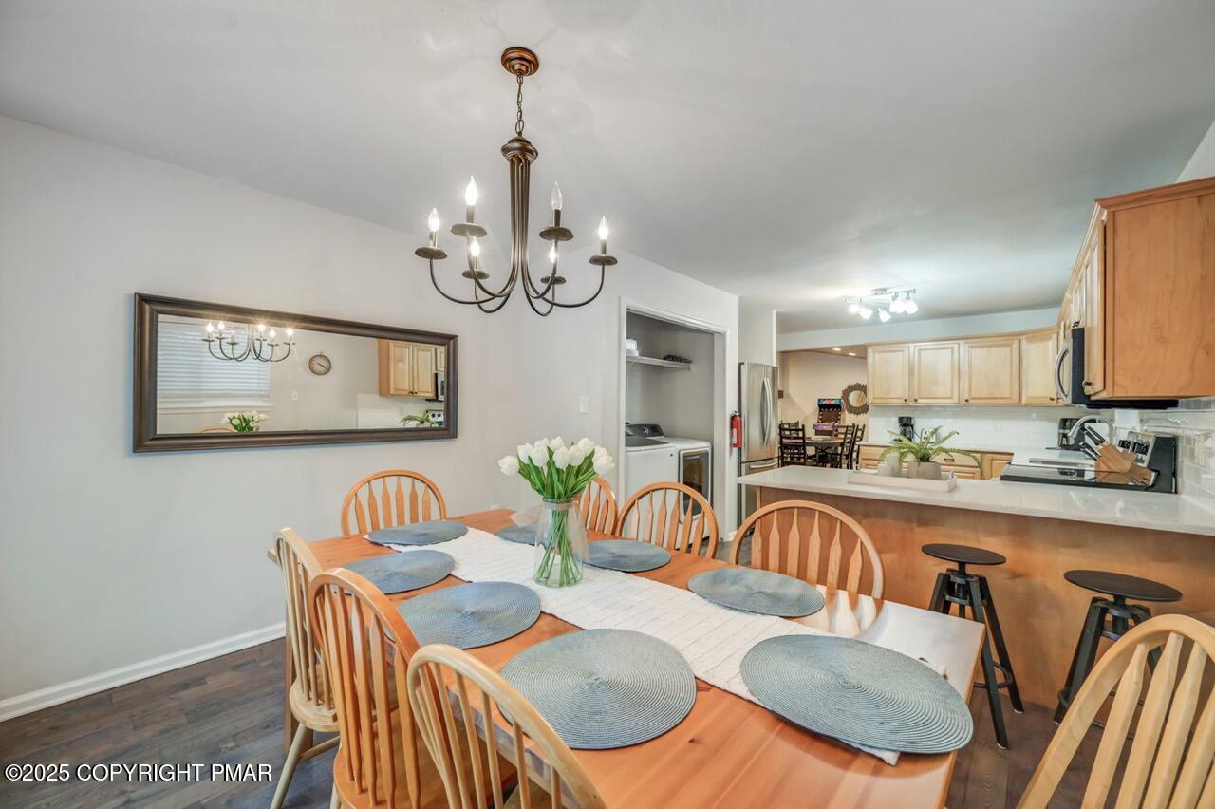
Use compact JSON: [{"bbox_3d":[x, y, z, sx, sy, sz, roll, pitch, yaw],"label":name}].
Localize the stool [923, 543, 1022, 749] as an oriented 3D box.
[{"bbox_3d":[1.578,1.005,2.086,0.370,0.690,0.370,1,0,-41],"label":"stool"}]

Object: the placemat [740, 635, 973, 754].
[{"bbox_3d":[0.484,0.559,0.962,0.405,0.010,0.405,0,0,0],"label":"placemat"}]

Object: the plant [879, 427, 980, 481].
[{"bbox_3d":[1.678,0.284,2.480,0.450,0.280,0.400,0,0,42],"label":"plant"}]

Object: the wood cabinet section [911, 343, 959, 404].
[{"bbox_3d":[4.021,-0.368,5.757,0.481,0.777,0.330,0,-1,41],"label":"wood cabinet section"}]

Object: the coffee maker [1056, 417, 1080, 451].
[{"bbox_3d":[4.557,0.306,4.643,0.220,0.320,0.180,0,0,-3],"label":"coffee maker"}]

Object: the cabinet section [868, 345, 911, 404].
[{"bbox_3d":[3.652,-0.368,6.078,0.496,0.777,0.330,0,-1,41],"label":"cabinet section"}]

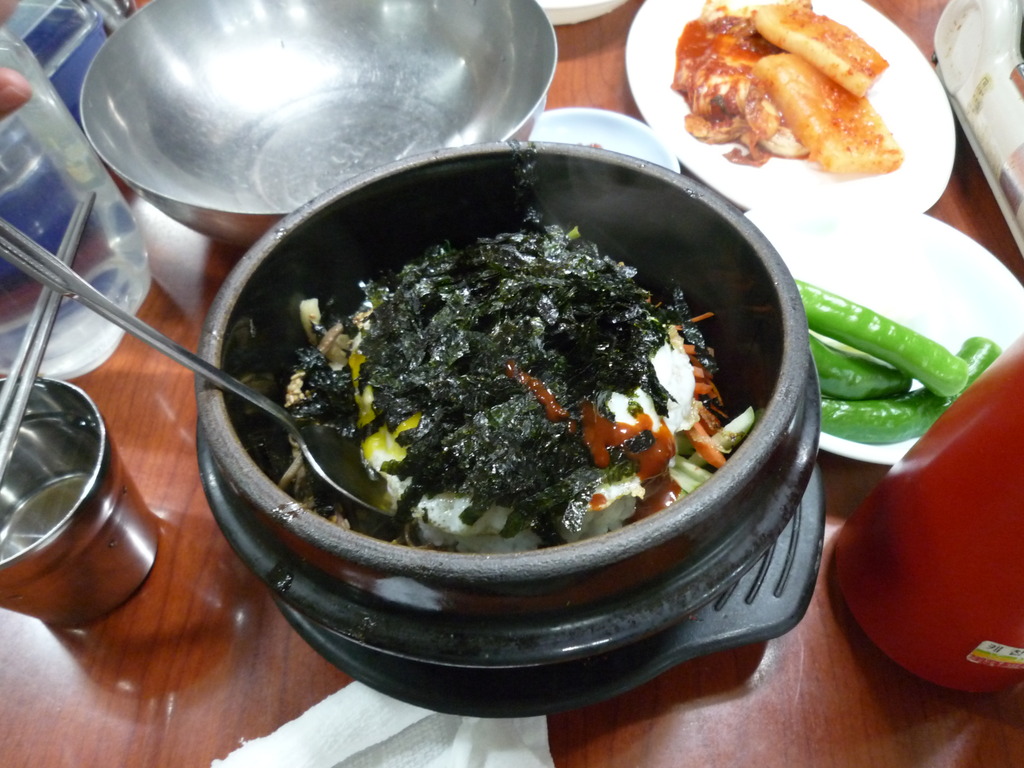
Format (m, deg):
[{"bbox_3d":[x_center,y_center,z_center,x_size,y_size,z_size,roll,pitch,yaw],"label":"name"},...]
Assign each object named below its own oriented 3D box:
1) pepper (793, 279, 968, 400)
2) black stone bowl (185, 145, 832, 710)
[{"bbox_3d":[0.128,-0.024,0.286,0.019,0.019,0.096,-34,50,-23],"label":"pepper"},{"bbox_3d":[-0.002,0.004,0.243,0.188,0.083,0.188,-2,49,3],"label":"black stone bowl"}]

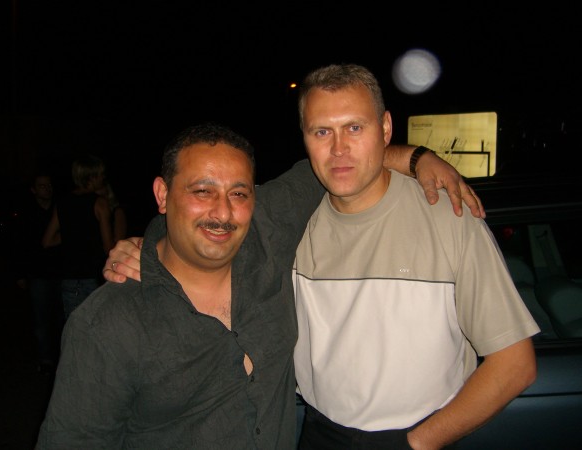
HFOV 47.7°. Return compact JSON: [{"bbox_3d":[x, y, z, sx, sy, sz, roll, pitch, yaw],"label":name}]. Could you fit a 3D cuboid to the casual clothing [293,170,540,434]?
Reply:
[{"bbox_3d":[0.235,0.130,1.340,0.530,0.510,0.300,1,2,17],"label":"casual clothing"}]

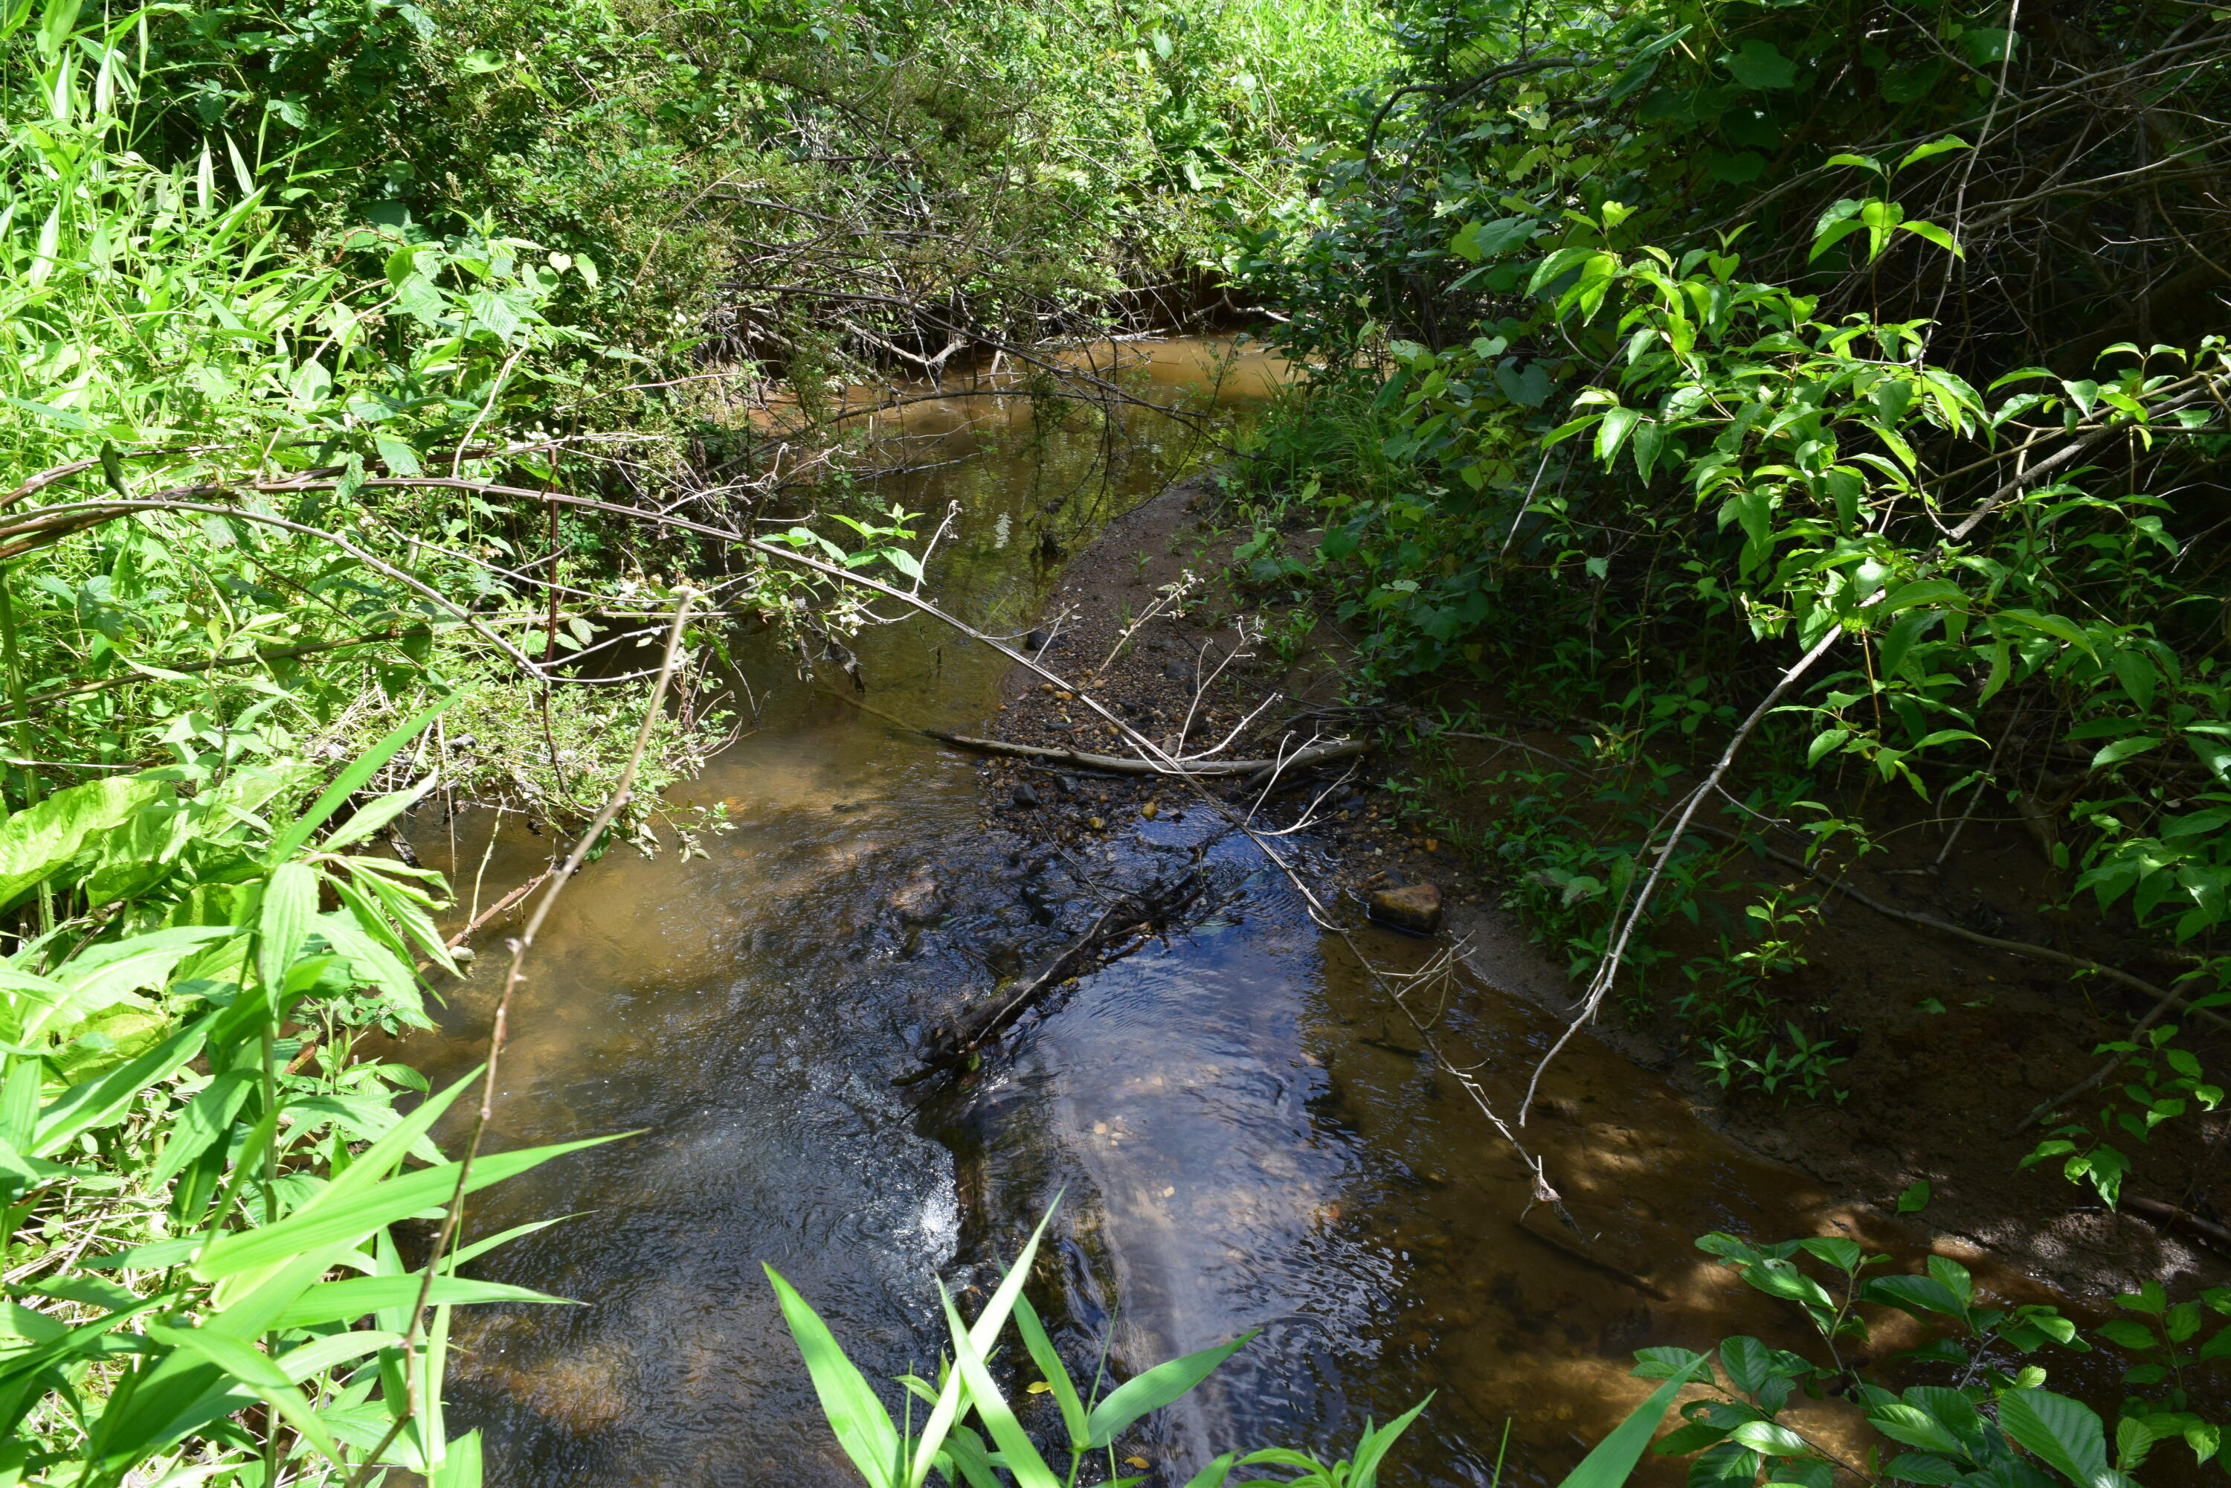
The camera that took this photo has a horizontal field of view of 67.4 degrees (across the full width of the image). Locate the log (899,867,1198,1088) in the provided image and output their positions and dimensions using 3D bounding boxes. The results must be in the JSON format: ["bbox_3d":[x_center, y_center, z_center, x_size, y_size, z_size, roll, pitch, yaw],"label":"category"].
[{"bbox_3d":[-0.114,0.517,3.845,0.170,0.120,0.900,21,33,37],"label":"log"}]

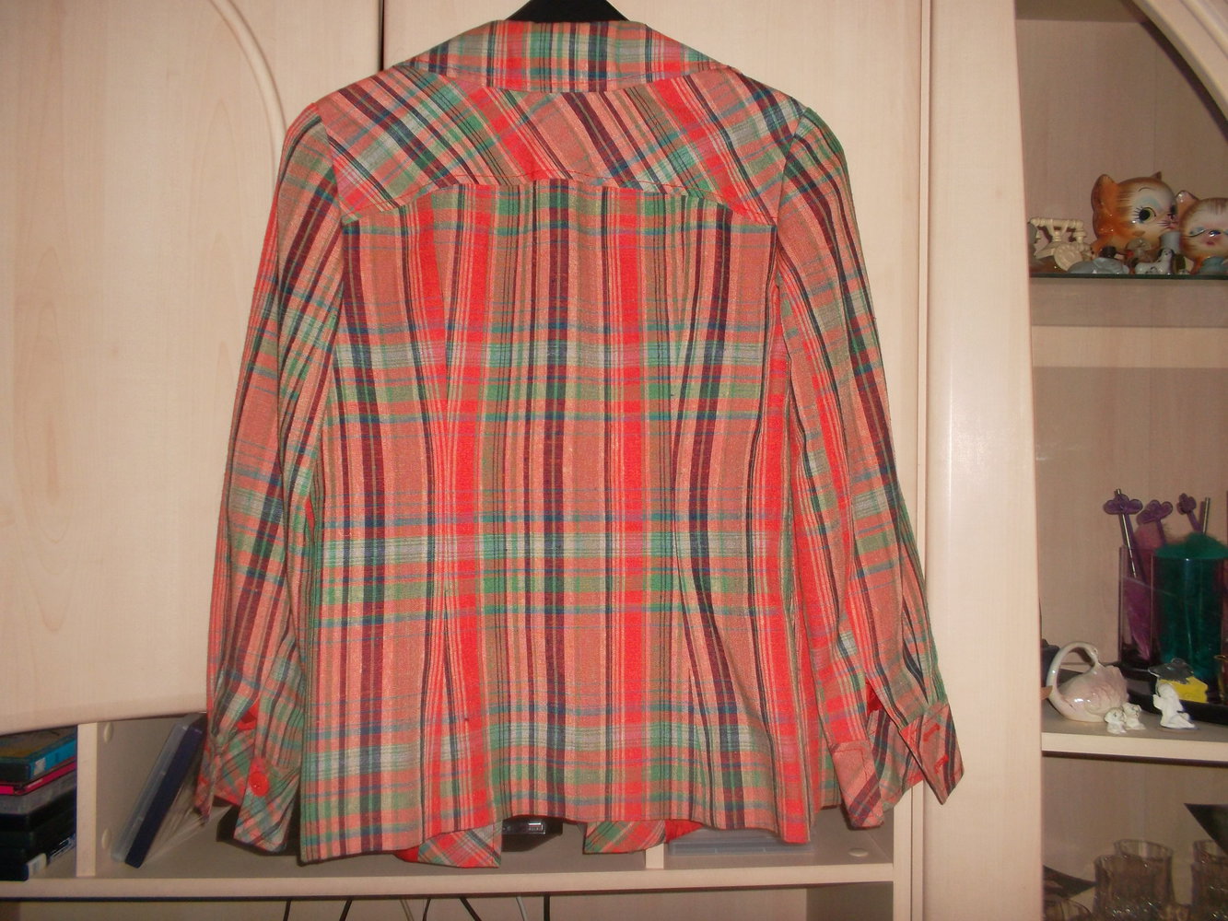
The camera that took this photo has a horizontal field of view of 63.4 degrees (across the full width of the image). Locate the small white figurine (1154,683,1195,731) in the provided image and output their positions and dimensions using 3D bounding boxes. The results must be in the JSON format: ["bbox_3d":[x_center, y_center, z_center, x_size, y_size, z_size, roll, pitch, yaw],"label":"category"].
[{"bbox_3d":[0.545,0.238,0.965,0.039,0.045,0.027,1,0,12],"label":"small white figurine"}]

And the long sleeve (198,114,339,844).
[{"bbox_3d":[-0.284,0.014,0.820,0.098,0.600,0.100,3,0,-4],"label":"long sleeve"}]

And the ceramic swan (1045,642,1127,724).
[{"bbox_3d":[0.476,0.224,1.000,0.083,0.078,0.052,1,0,2],"label":"ceramic swan"}]

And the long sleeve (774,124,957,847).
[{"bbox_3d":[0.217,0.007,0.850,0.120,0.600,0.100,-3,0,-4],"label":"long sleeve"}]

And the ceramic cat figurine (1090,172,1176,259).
[{"bbox_3d":[0.520,-0.235,0.995,0.080,0.102,0.080,1,0,-30],"label":"ceramic cat figurine"}]

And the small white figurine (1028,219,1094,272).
[{"bbox_3d":[0.439,-0.210,0.975,0.060,0.055,0.035,1,0,0],"label":"small white figurine"}]

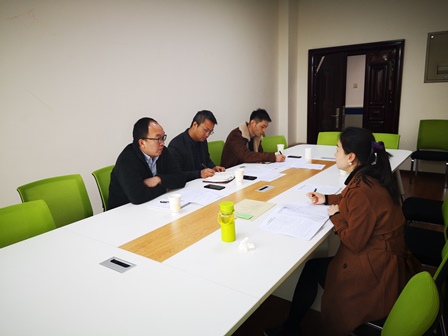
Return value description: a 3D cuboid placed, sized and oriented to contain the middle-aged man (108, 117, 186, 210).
[{"bbox_3d":[-0.559,0.269,2.620,0.740,1.284,0.580,7,15,36],"label":"middle-aged man"}]

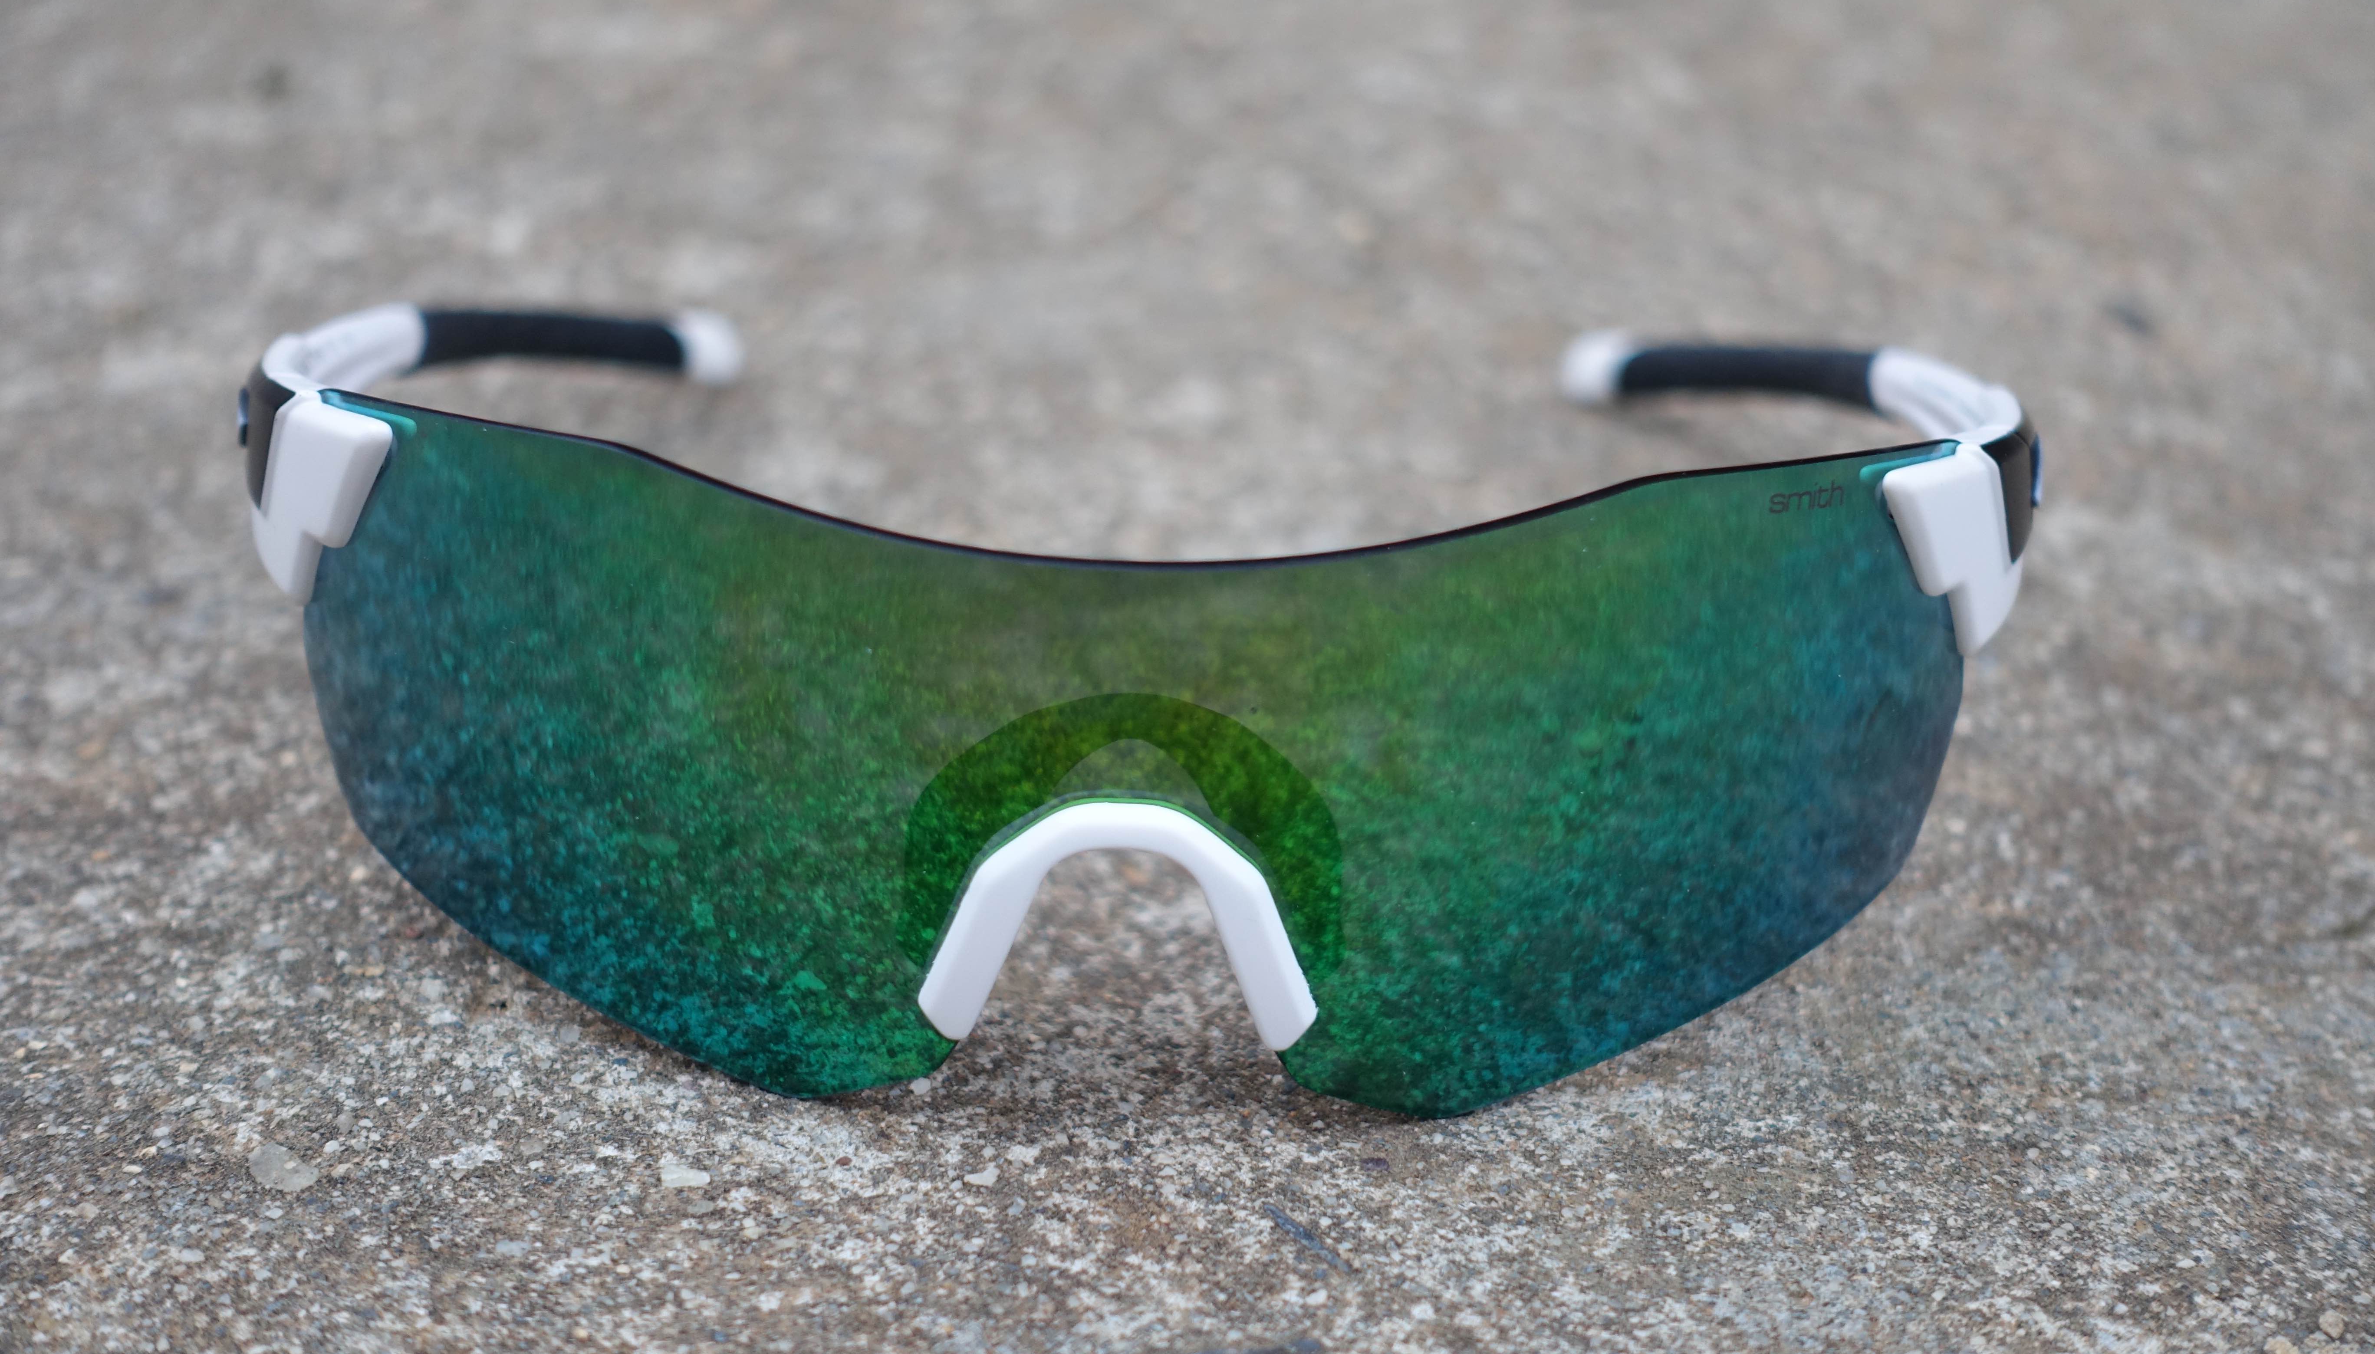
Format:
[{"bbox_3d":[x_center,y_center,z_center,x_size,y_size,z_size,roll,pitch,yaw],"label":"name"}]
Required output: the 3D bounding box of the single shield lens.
[{"bbox_3d":[-0.004,0.002,0.347,0.132,0.048,0.043,2,25,0],"label":"single shield lens"}]

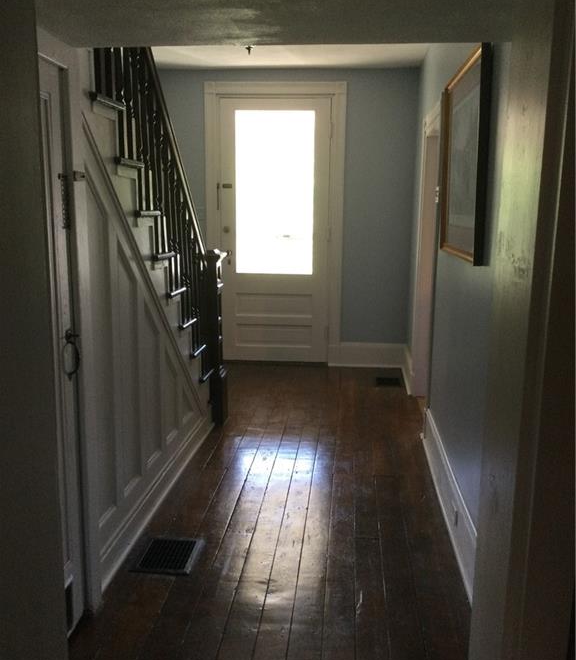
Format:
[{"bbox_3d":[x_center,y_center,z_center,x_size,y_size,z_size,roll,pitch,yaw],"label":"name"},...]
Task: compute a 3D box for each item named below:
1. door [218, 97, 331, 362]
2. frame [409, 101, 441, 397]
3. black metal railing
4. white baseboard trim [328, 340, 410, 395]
[{"bbox_3d":[-0.112,-0.861,6.154,0.974,2.312,0.050,2,10,5],"label":"door"},{"bbox_3d":[0.946,-0.384,4.499,0.137,2.006,1.061,2,10,5],"label":"frame"},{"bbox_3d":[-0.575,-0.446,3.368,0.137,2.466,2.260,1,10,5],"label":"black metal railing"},{"bbox_3d":[0.662,0.295,5.713,0.655,0.229,0.884,2,10,5],"label":"white baseboard trim"}]

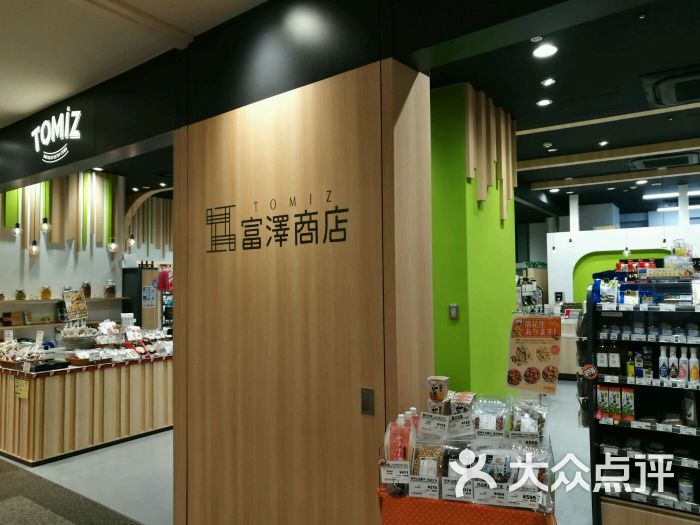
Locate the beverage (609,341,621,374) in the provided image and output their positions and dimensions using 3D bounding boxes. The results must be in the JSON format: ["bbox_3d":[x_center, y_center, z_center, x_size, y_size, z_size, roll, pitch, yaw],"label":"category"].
[{"bbox_3d":[1.561,0.573,3.213,0.066,0.215,0.066,-3,-3,38],"label":"beverage"}]

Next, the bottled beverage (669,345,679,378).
[{"bbox_3d":[1.735,0.544,2.927,0.050,0.188,0.050,-3,-3,37],"label":"bottled beverage"}]

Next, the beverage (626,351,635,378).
[{"bbox_3d":[1.629,0.598,3.160,0.046,0.168,0.046,-3,-3,38],"label":"beverage"}]

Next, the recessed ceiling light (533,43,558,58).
[{"bbox_3d":[1.318,-1.435,3.681,0.160,0.040,0.160,-3,-3,38],"label":"recessed ceiling light"}]

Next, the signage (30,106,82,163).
[{"bbox_3d":[-2.536,-1.068,4.643,0.933,0.426,0.050,-3,-3,38],"label":"signage"}]

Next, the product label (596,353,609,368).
[{"bbox_3d":[1.494,0.577,3.223,0.063,0.082,0.012,-3,-3,38],"label":"product label"}]

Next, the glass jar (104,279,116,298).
[{"bbox_3d":[-3.027,0.329,6.900,0.135,0.250,0.135,-1,-3,0],"label":"glass jar"}]

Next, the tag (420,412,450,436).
[{"bbox_3d":[0.319,0.609,2.060,0.103,0.078,0.006,5,-16,20],"label":"tag"}]

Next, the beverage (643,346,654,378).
[{"bbox_3d":[1.642,0.553,3.003,0.052,0.187,0.052,-3,-3,37],"label":"beverage"}]

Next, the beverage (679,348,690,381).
[{"bbox_3d":[1.839,0.564,2.999,0.052,0.198,0.052,-3,-3,38],"label":"beverage"}]

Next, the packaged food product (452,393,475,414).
[{"bbox_3d":[0.439,0.572,2.130,0.078,0.088,0.078,-2,5,22],"label":"packaged food product"}]

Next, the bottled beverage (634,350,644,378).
[{"bbox_3d":[1.602,0.570,3.019,0.045,0.155,0.045,-3,-3,37],"label":"bottled beverage"}]

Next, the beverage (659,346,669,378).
[{"bbox_3d":[1.699,0.548,2.954,0.050,0.187,0.050,-3,-3,37],"label":"beverage"}]

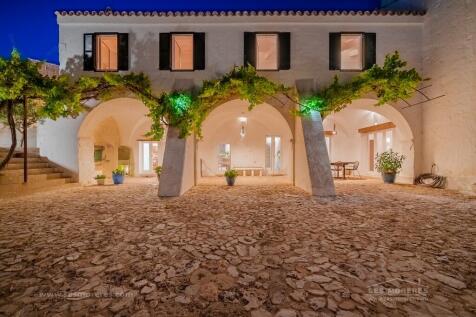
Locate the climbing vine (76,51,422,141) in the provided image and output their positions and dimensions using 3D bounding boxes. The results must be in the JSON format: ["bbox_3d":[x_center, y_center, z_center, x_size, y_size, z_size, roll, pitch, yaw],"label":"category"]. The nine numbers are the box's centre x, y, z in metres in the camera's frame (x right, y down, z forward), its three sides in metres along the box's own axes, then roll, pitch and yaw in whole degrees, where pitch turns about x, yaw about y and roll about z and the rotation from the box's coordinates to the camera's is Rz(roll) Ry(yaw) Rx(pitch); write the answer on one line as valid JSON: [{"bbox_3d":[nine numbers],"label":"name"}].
[{"bbox_3d":[0.430,-2.370,7.500,13.000,3.400,1.150,0,0,0],"label":"climbing vine"}]

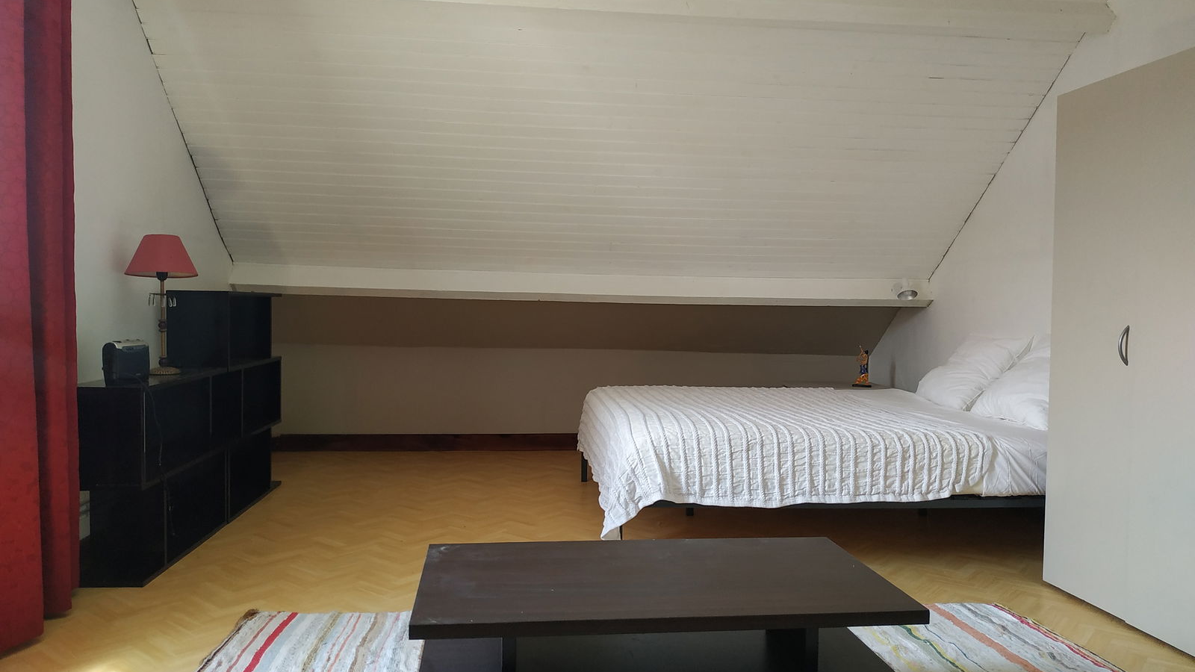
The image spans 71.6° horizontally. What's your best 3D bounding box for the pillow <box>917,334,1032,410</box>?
[{"bbox_3d":[1.884,0.169,4.182,0.178,0.470,0.643,44,3,0],"label":"pillow"}]

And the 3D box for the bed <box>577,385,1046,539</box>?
[{"bbox_3d":[1.010,0.595,3.982,2.102,0.538,1.670,1,2,-6],"label":"bed"}]

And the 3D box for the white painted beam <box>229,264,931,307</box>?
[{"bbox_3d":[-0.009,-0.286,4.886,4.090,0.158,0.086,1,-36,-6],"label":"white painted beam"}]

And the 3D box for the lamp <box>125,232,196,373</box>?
[{"bbox_3d":[-1.742,-0.131,3.324,0.278,0.552,0.278,1,2,-6],"label":"lamp"}]

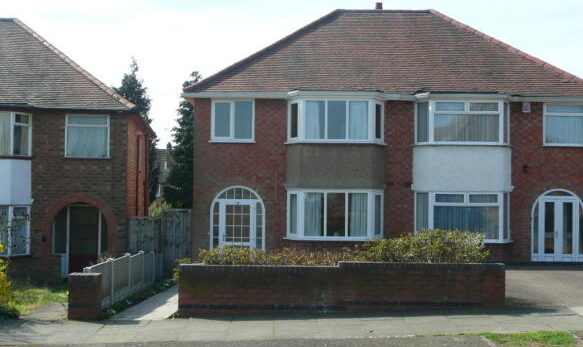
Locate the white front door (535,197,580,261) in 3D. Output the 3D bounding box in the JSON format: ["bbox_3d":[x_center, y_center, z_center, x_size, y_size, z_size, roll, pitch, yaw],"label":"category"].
[{"bbox_3d":[7.085,1.550,21.506,1.204,1.846,0.120,1,-2,1],"label":"white front door"}]

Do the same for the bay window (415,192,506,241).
[{"bbox_3d":[4.484,1.154,21.253,2.490,1.334,0.550,1,-2,1],"label":"bay window"}]

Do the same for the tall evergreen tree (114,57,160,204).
[{"bbox_3d":[-7.358,-0.978,38.000,2.600,8.952,2.600,1,-2,1],"label":"tall evergreen tree"}]

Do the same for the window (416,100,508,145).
[{"bbox_3d":[4.513,-1.353,21.331,2.473,1.204,0.550,1,-2,1],"label":"window"}]

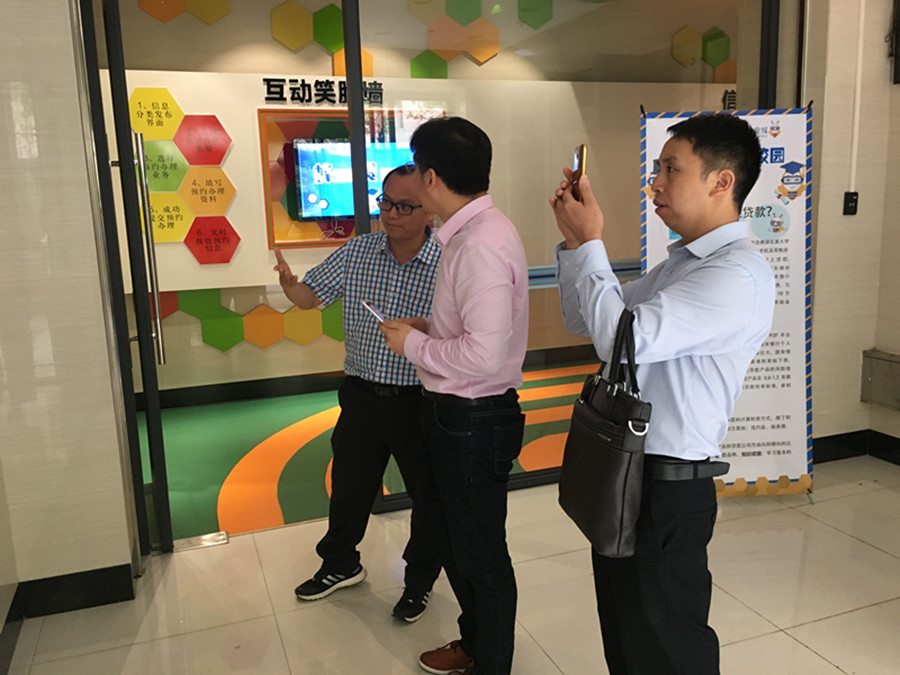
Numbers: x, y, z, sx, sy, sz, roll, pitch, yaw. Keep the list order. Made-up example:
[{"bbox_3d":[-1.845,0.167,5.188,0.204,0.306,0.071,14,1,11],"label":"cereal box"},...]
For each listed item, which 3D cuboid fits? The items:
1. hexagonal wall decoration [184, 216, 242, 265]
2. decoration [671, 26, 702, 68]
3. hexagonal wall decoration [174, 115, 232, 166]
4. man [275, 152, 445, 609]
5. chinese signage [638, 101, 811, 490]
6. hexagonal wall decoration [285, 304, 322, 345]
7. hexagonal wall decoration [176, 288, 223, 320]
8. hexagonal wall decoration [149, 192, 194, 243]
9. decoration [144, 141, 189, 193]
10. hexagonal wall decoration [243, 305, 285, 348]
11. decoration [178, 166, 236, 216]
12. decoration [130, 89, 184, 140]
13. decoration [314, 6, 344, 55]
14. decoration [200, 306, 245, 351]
[{"bbox_3d":[-1.688,-0.689,5.370,0.394,0.341,0.025,-5,11,-19],"label":"hexagonal wall decoration"},{"bbox_3d":[2.128,-2.612,6.779,0.305,0.352,0.025,-5,11,-19],"label":"decoration"},{"bbox_3d":[-1.830,-1.459,5.586,0.425,0.367,0.025,-6,10,-19],"label":"hexagonal wall decoration"},{"bbox_3d":[-0.285,0.202,2.724,0.640,1.610,0.500,0,10,11],"label":"man"},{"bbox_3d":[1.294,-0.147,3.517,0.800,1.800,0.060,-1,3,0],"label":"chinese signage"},{"bbox_3d":[-1.196,-0.112,6.164,0.317,0.366,0.025,-6,10,-19],"label":"hexagonal wall decoration"},{"bbox_3d":[-1.885,-0.305,5.673,0.305,0.352,0.025,-5,11,-19],"label":"hexagonal wall decoration"},{"bbox_3d":[-2.098,-0.885,5.574,0.425,0.367,0.025,-6,10,-19],"label":"hexagonal wall decoration"},{"bbox_3d":[-1.989,-1.171,5.181,0.394,0.341,0.025,-5,11,-19],"label":"decoration"},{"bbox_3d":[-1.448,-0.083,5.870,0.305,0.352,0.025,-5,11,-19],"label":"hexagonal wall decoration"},{"bbox_3d":[-1.812,-1.093,5.648,0.425,0.367,0.025,-6,10,-19],"label":"decoration"},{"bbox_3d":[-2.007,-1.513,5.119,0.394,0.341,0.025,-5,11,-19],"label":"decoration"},{"bbox_3d":[-0.919,-2.423,5.916,0.320,0.370,0.025,-6,10,-19],"label":"decoration"},{"bbox_3d":[-1.734,-0.060,5.769,0.305,0.352,0.025,-5,11,-19],"label":"decoration"}]

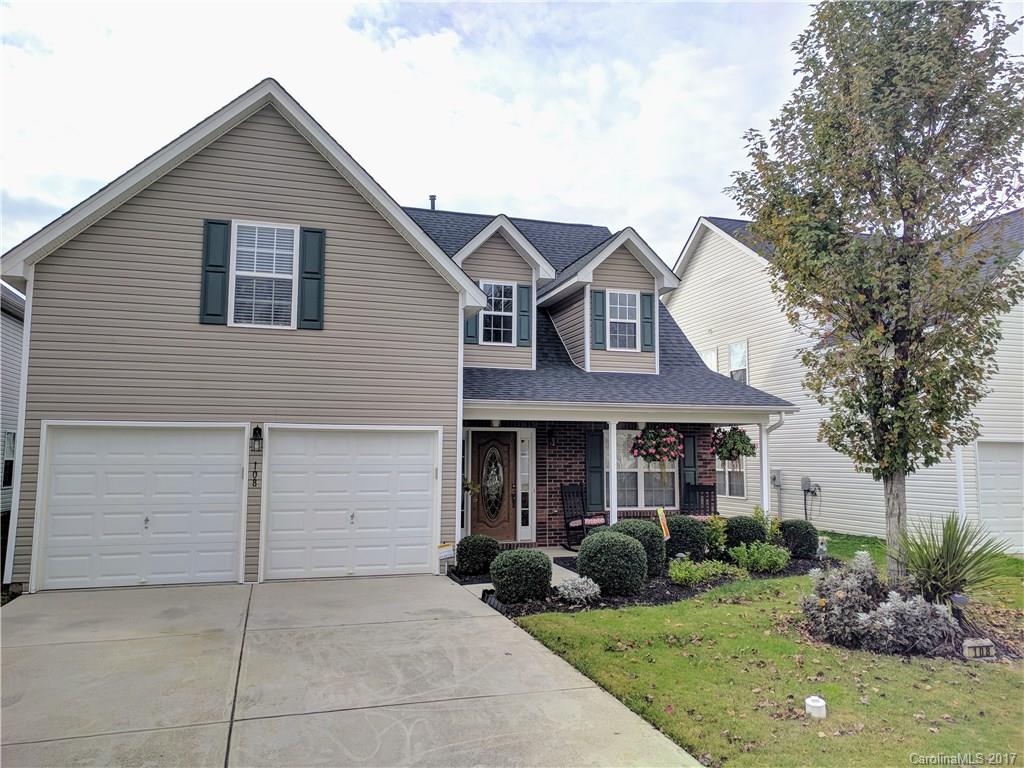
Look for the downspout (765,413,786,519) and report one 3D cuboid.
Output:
[{"bbox_3d":[4.768,1.730,13.823,0.230,2.440,0.300,2,-7,-17],"label":"downspout"}]

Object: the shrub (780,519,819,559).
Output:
[{"bbox_3d":[5.073,2.718,13.566,0.636,0.680,0.636,2,-7,-17],"label":"shrub"}]

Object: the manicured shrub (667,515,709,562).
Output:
[{"bbox_3d":[2.887,2.564,12.716,0.717,0.801,0.717,2,-7,-17],"label":"manicured shrub"}]

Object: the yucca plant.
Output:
[{"bbox_3d":[5.085,2.051,8.942,1.135,1.056,1.135,-3,-6,29],"label":"yucca plant"}]

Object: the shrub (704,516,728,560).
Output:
[{"bbox_3d":[3.588,2.694,13.504,0.457,0.726,0.457,-1,-6,15],"label":"shrub"}]

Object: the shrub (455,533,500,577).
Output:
[{"bbox_3d":[-0.505,2.581,11.611,0.663,0.605,0.663,0,-6,0],"label":"shrub"}]

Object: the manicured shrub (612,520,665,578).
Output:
[{"bbox_3d":[1.912,2.475,11.687,0.854,0.850,0.854,0,-6,0],"label":"manicured shrub"}]

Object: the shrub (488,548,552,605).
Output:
[{"bbox_3d":[0.107,2.349,9.484,0.741,0.607,0.741,0,-6,1],"label":"shrub"}]

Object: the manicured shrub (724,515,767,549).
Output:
[{"bbox_3d":[4.103,2.681,13.526,0.722,0.762,0.722,-1,-6,17],"label":"manicured shrub"}]

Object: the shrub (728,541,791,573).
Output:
[{"bbox_3d":[3.900,2.708,12.141,0.932,0.436,0.800,-1,-6,18],"label":"shrub"}]

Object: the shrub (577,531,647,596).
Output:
[{"bbox_3d":[1.316,2.345,10.192,0.920,0.769,0.920,0,-6,7],"label":"shrub"}]

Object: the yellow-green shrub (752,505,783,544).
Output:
[{"bbox_3d":[4.565,2.614,13.764,0.525,0.906,0.525,-1,-6,18],"label":"yellow-green shrub"}]

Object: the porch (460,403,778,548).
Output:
[{"bbox_3d":[1.754,1.741,13.825,5.950,2.620,2.000,2,-7,-17],"label":"porch"}]

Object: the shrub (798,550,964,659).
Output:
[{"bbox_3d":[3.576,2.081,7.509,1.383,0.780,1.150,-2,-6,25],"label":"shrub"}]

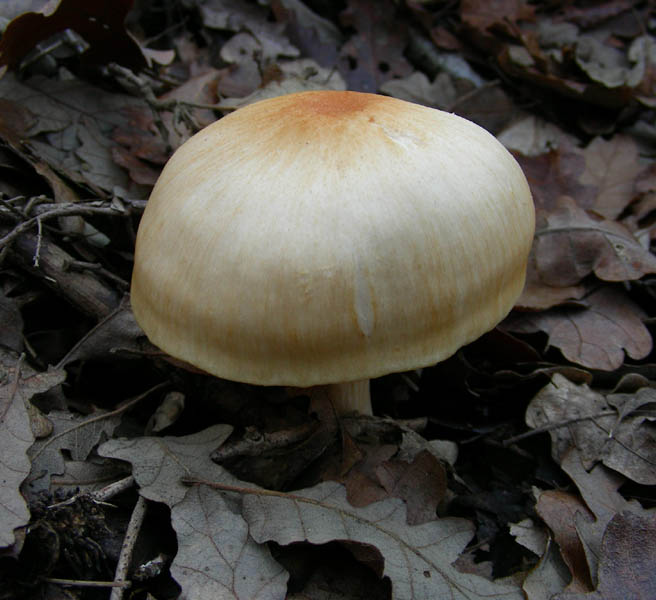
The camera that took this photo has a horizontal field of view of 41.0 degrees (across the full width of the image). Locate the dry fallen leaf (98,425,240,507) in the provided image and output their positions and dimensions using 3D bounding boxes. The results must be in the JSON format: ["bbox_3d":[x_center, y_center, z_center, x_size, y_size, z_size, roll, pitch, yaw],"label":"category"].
[{"bbox_3d":[-0.041,0.043,0.229,0.037,0.008,0.022,-5,45,-5],"label":"dry fallen leaf"}]

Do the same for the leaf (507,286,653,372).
[{"bbox_3d":[0.074,0.008,0.262,0.044,0.010,0.031,8,46,8],"label":"leaf"}]

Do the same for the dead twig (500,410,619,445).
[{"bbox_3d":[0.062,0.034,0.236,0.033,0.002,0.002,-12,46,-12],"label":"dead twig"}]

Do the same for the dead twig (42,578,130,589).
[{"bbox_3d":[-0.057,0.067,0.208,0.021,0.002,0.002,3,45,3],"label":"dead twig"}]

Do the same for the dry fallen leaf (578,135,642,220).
[{"bbox_3d":[0.105,-0.046,0.325,0.024,0.007,0.042,12,51,10],"label":"dry fallen leaf"}]

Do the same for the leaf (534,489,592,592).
[{"bbox_3d":[0.057,0.058,0.215,0.013,0.009,0.029,-10,47,3],"label":"leaf"}]

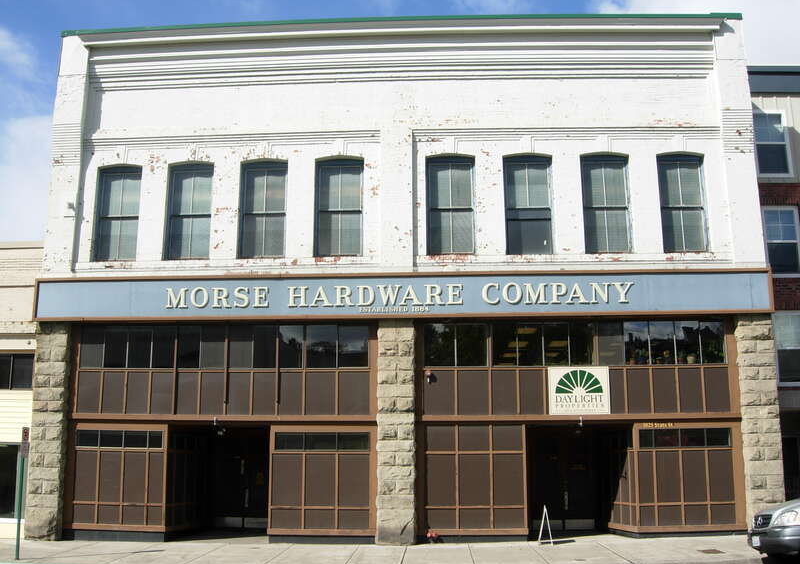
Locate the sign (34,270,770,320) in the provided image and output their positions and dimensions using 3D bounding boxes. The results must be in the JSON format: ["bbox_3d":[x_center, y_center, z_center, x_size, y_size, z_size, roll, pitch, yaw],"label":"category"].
[{"bbox_3d":[-0.054,0.333,19.194,16.882,0.978,0.250,-1,-11,2],"label":"sign"}]

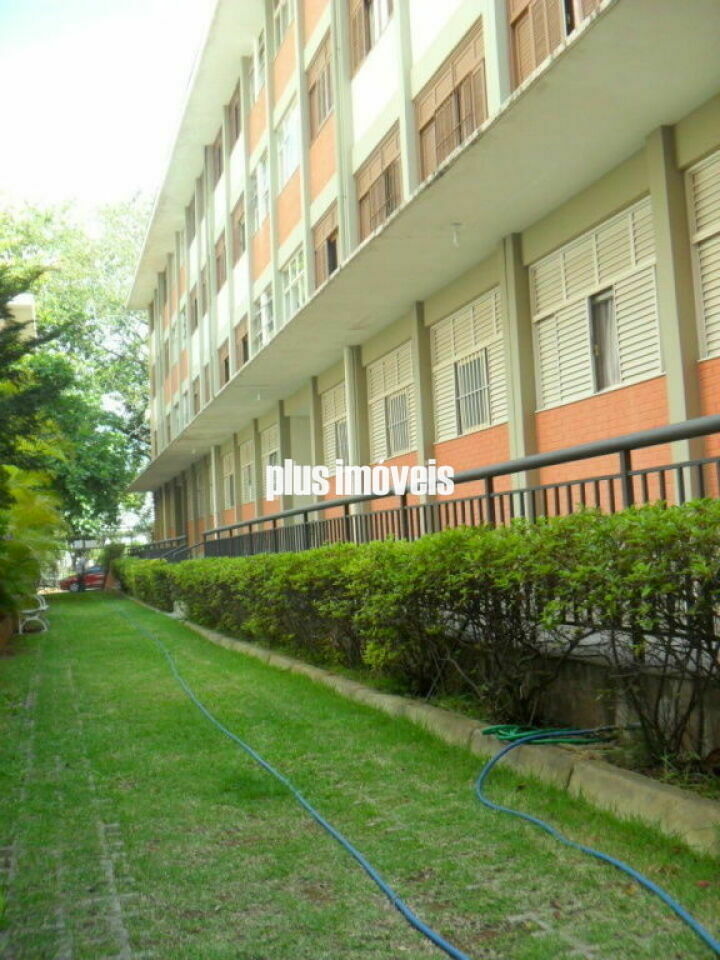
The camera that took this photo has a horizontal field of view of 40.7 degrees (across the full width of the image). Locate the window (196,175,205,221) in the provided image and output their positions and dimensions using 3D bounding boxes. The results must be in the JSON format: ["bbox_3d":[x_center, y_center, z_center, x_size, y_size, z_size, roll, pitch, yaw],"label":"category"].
[{"bbox_3d":[-4.467,-8.301,27.903,0.120,1.305,2.160,-1,-4,-18],"label":"window"}]

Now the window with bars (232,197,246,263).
[{"bbox_3d":[-2.853,-5.977,23.058,0.120,1.395,2.182,-1,-4,-18],"label":"window with bars"}]

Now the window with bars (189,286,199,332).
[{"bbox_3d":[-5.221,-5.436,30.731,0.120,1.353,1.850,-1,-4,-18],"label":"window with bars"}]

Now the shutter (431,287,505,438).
[{"bbox_3d":[1.222,-1.232,10.762,0.120,1.431,2.182,-1,-4,-18],"label":"shutter"}]

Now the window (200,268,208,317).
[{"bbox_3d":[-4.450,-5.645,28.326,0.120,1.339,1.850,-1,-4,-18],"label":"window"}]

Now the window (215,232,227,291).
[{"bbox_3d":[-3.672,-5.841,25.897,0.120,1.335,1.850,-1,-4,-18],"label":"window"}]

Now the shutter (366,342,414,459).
[{"bbox_3d":[0.520,-1.040,13.265,0.120,1.447,2.207,-2,-4,-18],"label":"shutter"}]

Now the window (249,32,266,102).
[{"bbox_3d":[-2.231,-8.926,20.957,0.120,1.328,2.182,-1,-4,-18],"label":"window"}]

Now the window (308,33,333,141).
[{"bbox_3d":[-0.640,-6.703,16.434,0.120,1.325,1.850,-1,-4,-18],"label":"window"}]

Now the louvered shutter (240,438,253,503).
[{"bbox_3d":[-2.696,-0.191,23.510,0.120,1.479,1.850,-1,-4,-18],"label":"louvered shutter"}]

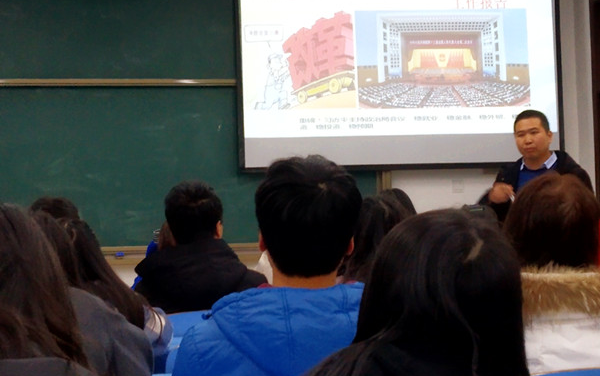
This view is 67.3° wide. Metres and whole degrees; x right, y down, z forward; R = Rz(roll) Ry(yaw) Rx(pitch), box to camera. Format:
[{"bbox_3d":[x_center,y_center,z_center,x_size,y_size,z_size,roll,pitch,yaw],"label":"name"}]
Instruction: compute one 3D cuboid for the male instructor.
[{"bbox_3d":[1.188,0.457,2.212,0.560,1.700,0.400,-4,-4,43],"label":"male instructor"}]

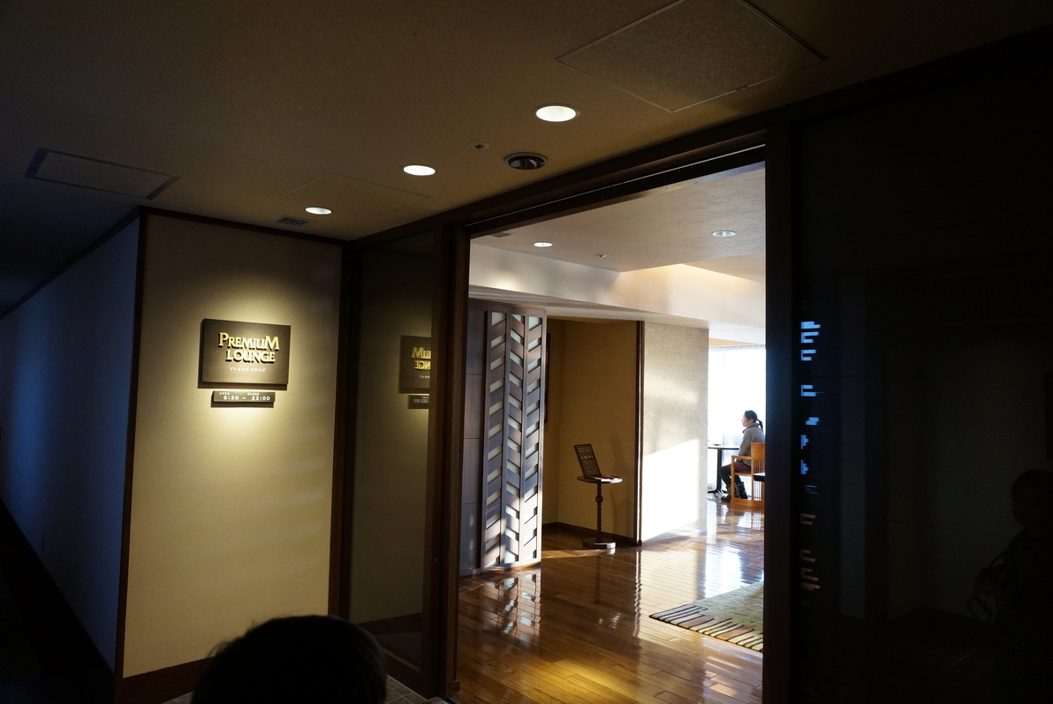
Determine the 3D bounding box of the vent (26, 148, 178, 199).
[{"bbox_3d":[-1.749,-0.726,2.906,0.475,0.030,0.505,4,-4,-41],"label":"vent"}]

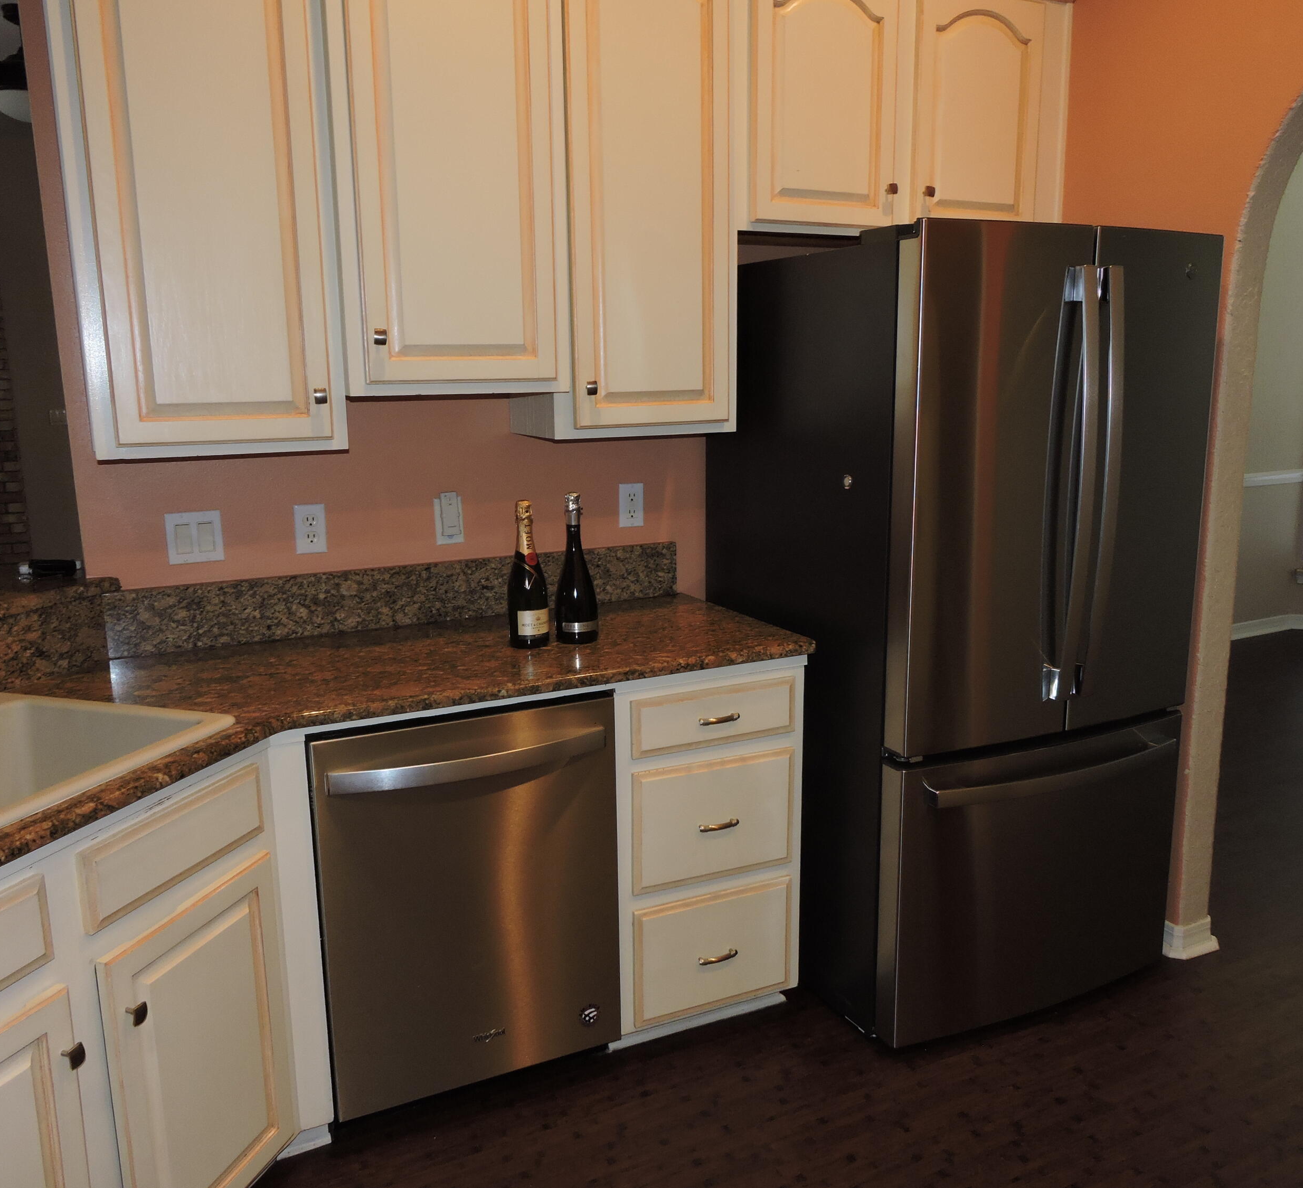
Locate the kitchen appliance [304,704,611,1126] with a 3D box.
[{"bbox_3d":[-0.456,0.580,2.431,0.600,0.804,0.650,-6,13,-25],"label":"kitchen appliance"}]

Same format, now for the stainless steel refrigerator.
[{"bbox_3d":[0.731,0.058,2.751,0.825,1.785,0.935,-6,13,-25],"label":"stainless steel refrigerator"}]

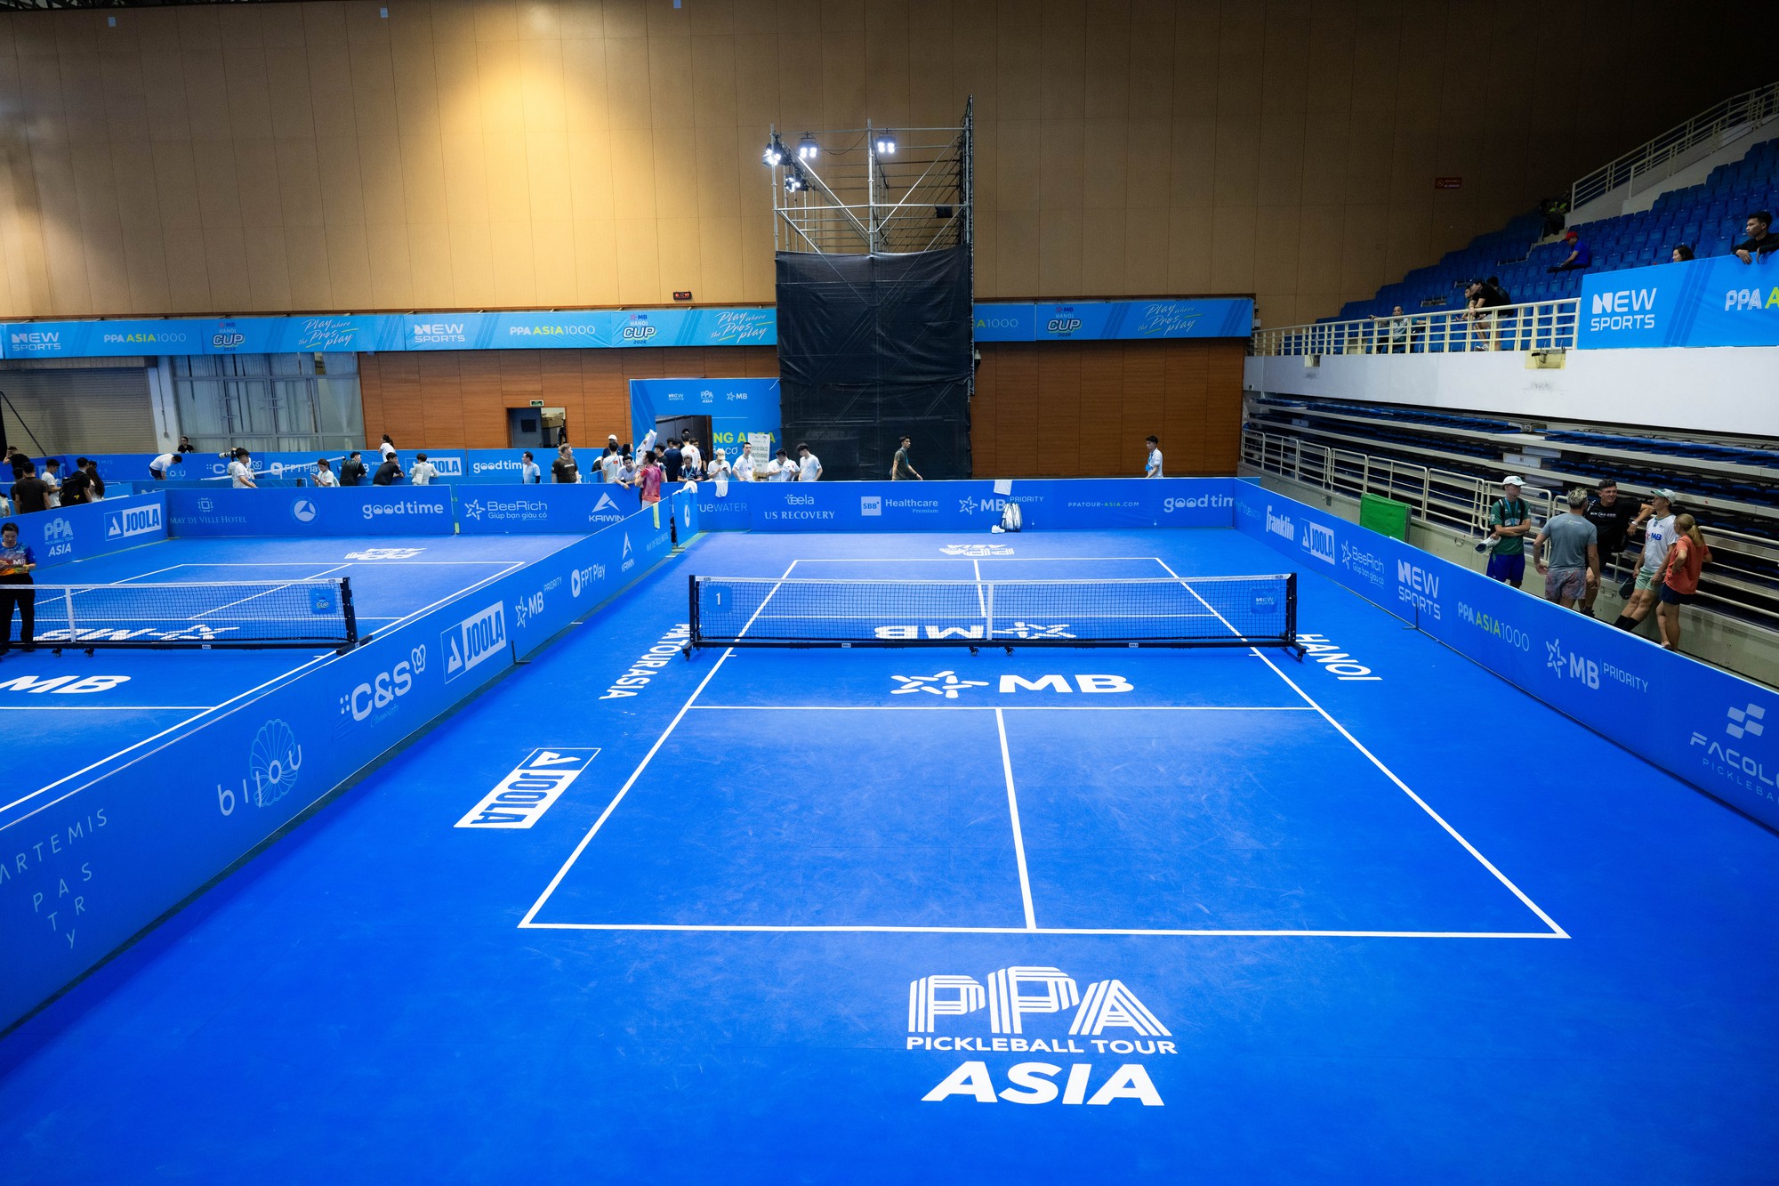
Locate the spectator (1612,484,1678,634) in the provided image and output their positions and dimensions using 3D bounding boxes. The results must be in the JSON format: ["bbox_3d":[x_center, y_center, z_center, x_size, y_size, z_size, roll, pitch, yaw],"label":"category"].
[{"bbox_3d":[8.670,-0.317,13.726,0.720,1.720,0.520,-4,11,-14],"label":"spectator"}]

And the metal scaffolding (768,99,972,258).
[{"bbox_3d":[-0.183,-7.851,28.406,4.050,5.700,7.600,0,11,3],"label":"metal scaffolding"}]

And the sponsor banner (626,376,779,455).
[{"bbox_3d":[-4.649,-4.052,30.890,4.000,2.920,0.120,0,11,3],"label":"sponsor banner"}]

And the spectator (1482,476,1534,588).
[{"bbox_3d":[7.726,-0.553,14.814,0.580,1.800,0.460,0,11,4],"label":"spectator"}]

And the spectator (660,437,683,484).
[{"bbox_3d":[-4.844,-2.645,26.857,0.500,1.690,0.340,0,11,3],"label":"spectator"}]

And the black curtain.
[{"bbox_3d":[-0.326,-4.391,25.258,4.050,5.600,0.150,0,11,3],"label":"black curtain"}]

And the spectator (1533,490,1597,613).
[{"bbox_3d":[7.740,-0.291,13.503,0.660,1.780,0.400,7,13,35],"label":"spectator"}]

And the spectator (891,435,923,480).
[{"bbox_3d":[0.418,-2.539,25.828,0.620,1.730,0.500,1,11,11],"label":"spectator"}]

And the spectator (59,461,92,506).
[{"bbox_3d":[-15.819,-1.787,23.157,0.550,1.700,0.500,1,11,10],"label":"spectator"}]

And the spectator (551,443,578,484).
[{"bbox_3d":[-6.590,-2.163,24.292,0.550,1.760,0.380,-8,13,-33],"label":"spectator"}]

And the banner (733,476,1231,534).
[{"bbox_3d":[1.846,-1.721,23.404,9.800,1.000,0.100,0,11,4],"label":"banner"}]

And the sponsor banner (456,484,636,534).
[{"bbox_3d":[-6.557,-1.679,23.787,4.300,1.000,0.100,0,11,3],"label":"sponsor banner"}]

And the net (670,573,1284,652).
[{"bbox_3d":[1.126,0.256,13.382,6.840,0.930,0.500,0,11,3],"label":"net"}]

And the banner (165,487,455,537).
[{"bbox_3d":[-11.604,-1.599,23.731,5.700,1.000,0.100,-1,11,-1],"label":"banner"}]

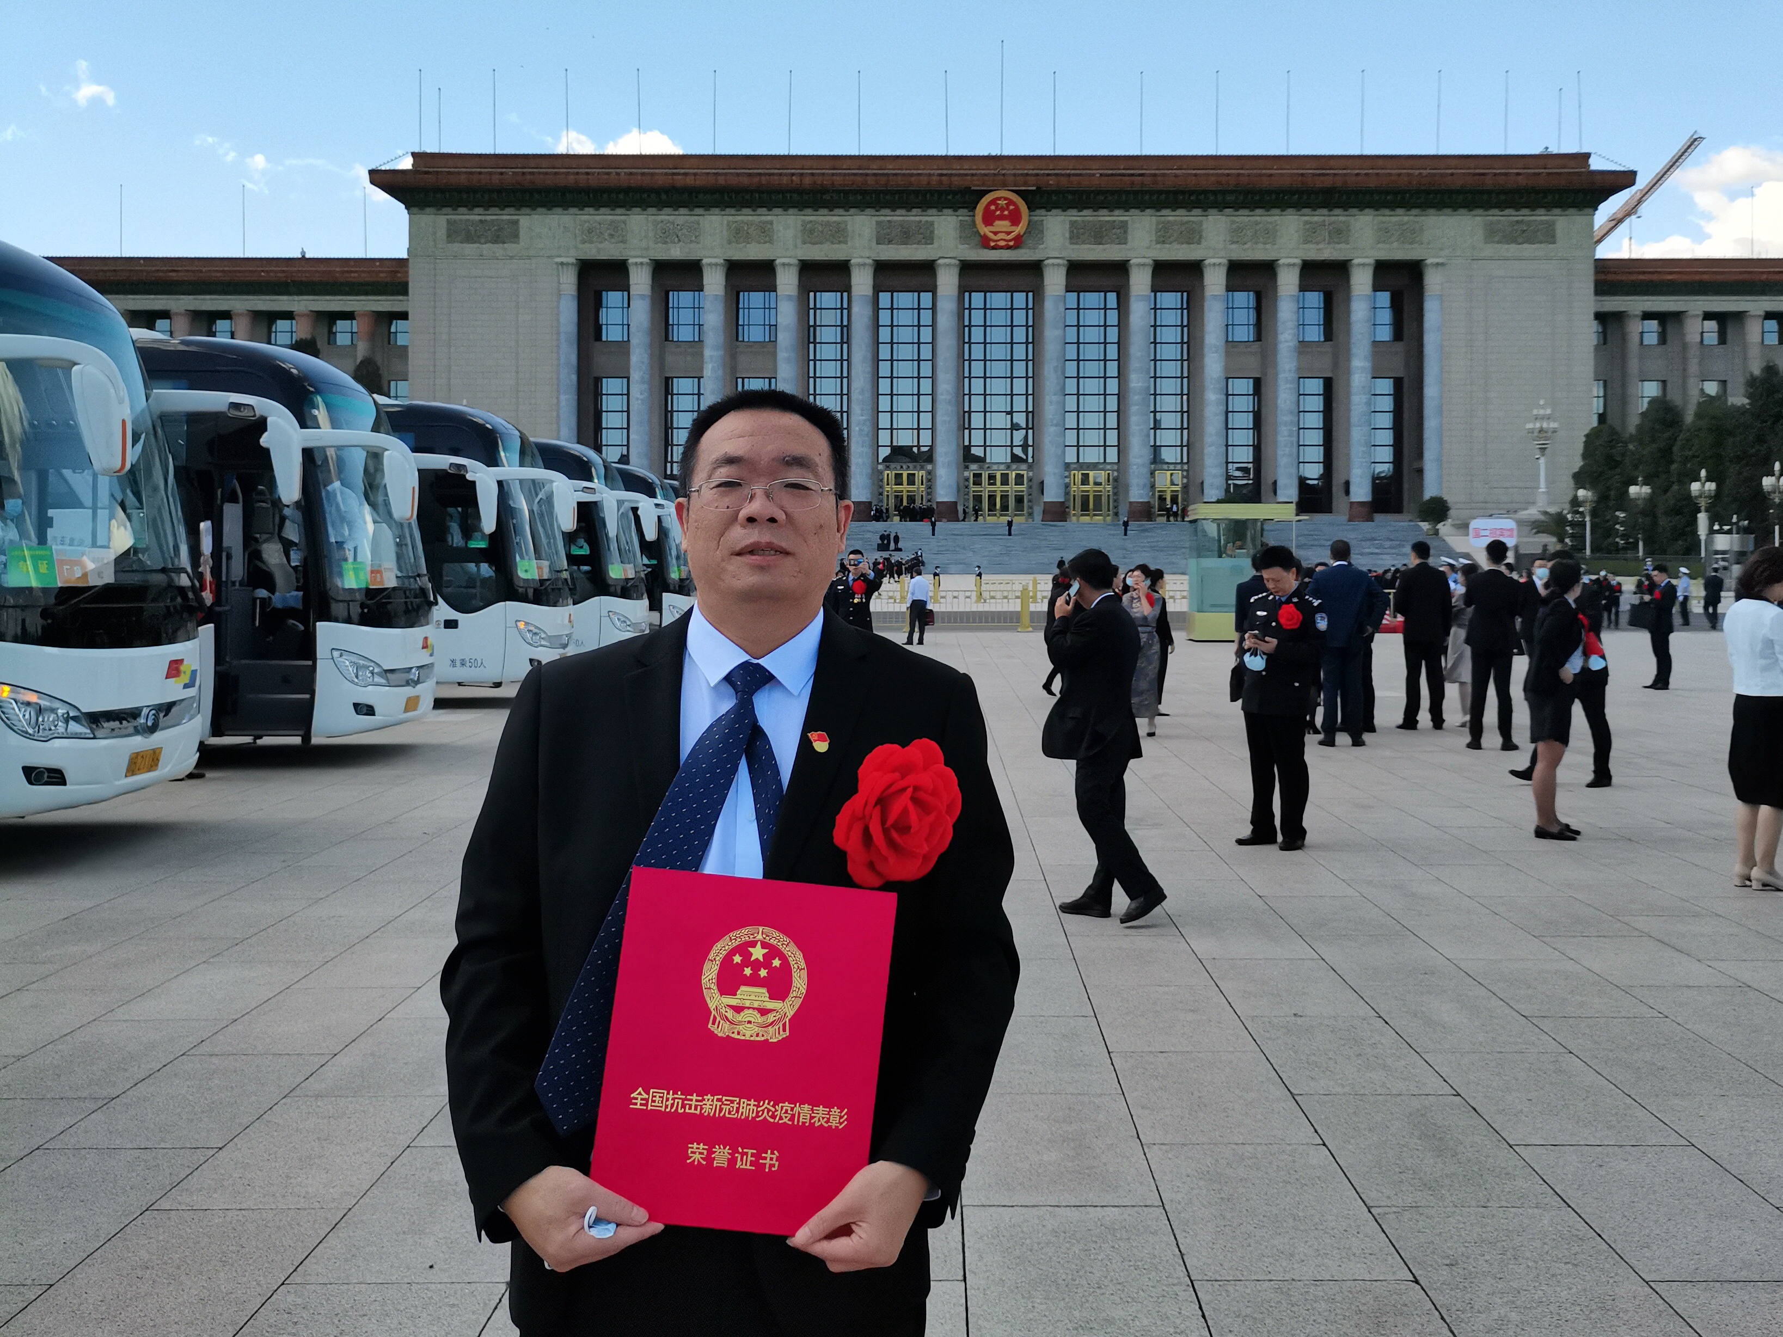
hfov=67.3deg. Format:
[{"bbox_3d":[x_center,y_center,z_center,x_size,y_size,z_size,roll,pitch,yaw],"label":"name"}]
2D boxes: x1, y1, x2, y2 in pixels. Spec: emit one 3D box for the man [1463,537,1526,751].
[{"bbox_3d":[5.179,-0.209,11.500,0.540,1.830,0.380,1,4,22],"label":"man"}]

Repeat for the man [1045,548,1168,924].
[{"bbox_3d":[0.980,0.301,6.100,0.600,1.690,0.540,2,4,29],"label":"man"}]

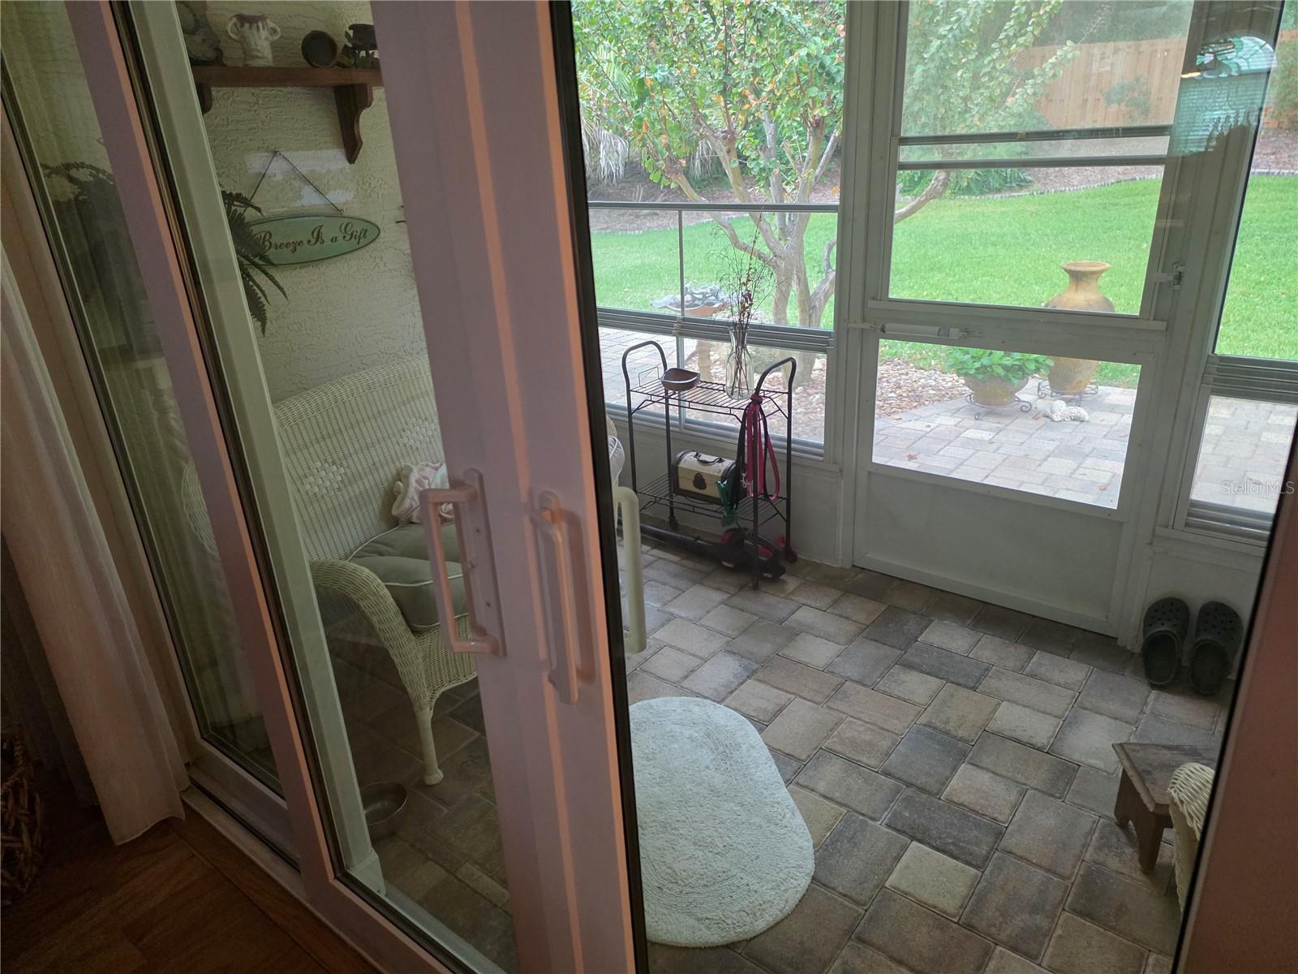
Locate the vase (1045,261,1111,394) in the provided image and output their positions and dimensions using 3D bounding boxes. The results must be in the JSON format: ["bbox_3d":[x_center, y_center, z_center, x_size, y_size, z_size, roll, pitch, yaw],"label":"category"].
[{"bbox_3d":[2.402,-0.884,4.841,0.355,0.712,0.355,9,25,26],"label":"vase"}]

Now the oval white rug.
[{"bbox_3d":[0.083,0.736,2.033,0.507,0.022,0.797,-6,23,-9],"label":"oval white rug"}]

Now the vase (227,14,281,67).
[{"bbox_3d":[-1.092,-1.231,2.398,0.142,0.132,0.095,-21,28,-37],"label":"vase"}]

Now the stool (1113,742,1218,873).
[{"bbox_3d":[1.188,0.681,1.816,0.350,0.197,0.203,0,22,5],"label":"stool"}]

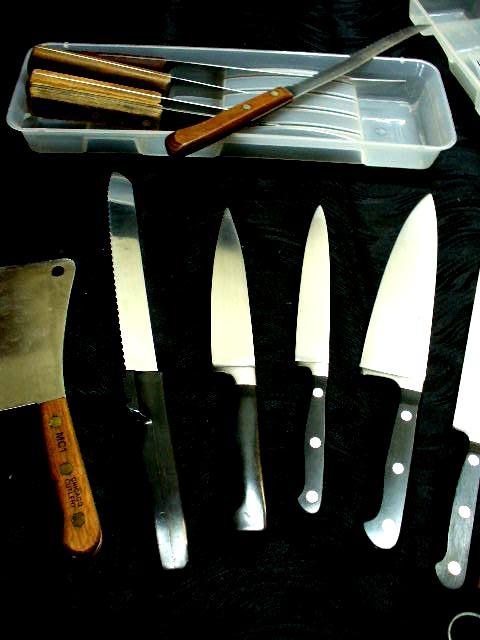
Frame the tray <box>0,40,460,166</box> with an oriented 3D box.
[{"bbox_3d":[-0.006,-0.195,0.641,0.394,0.040,0.130,2,55,-1],"label":"tray"}]

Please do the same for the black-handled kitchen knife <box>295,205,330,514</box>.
[{"bbox_3d":[0.055,0.012,0.513,0.025,0.017,0.273,6,55,2],"label":"black-handled kitchen knife"}]

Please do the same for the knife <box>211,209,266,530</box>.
[{"bbox_3d":[-0.005,0.018,0.504,0.032,0.020,0.276,-1,55,-3],"label":"knife"}]

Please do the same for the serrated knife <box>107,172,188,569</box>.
[{"bbox_3d":[-0.077,0.010,0.504,0.027,0.022,0.345,-8,56,-8],"label":"serrated knife"}]

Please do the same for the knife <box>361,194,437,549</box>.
[{"bbox_3d":[0.118,0.013,0.513,0.047,0.020,0.320,12,55,6],"label":"knife"}]

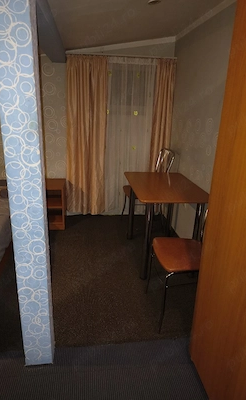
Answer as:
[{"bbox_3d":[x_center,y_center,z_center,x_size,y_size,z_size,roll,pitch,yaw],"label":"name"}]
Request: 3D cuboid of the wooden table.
[{"bbox_3d":[0.366,0.203,2.660,0.617,0.728,1.035,0,17,-7],"label":"wooden table"}]

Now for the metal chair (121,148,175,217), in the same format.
[{"bbox_3d":[0.282,-0.121,3.362,0.534,0.924,0.441,-3,18,-14],"label":"metal chair"}]

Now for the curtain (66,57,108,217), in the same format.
[{"bbox_3d":[-0.429,-0.699,3.377,0.481,1.869,0.113,0,17,-7],"label":"curtain"}]

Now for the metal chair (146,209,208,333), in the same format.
[{"bbox_3d":[0.464,0.348,1.874,0.527,0.921,0.447,0,17,-7],"label":"metal chair"}]

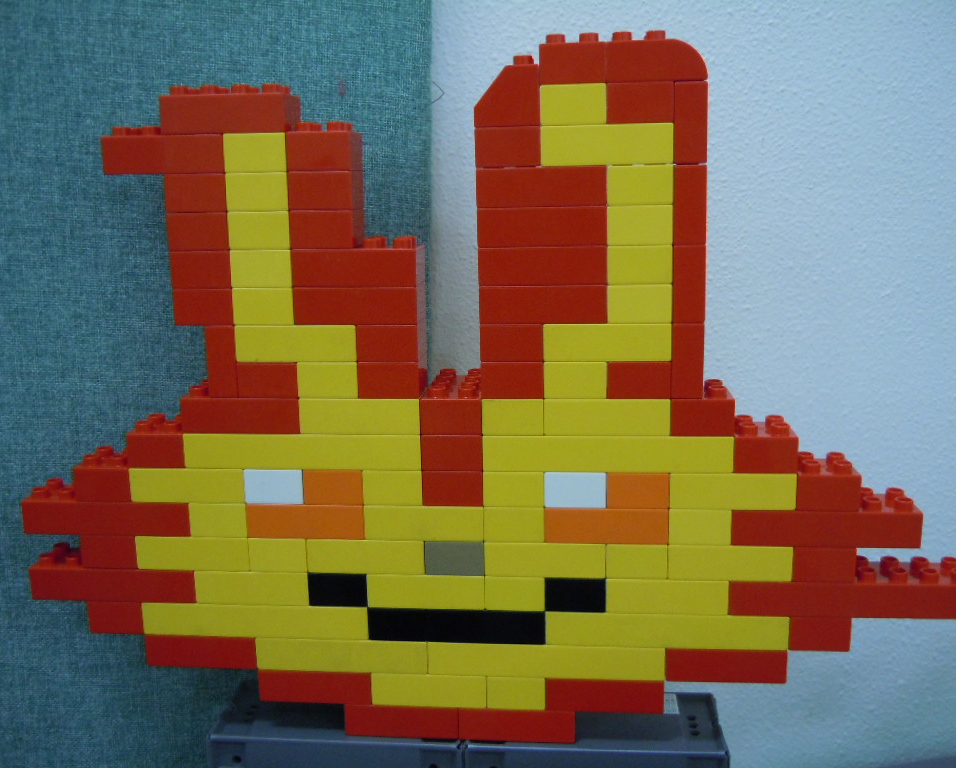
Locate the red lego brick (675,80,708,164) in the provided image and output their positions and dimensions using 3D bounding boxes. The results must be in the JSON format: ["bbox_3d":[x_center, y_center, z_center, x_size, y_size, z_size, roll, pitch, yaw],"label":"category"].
[{"bbox_3d":[0.103,-0.129,0.497,0.016,0.040,0.032,0,11,5],"label":"red lego brick"}]

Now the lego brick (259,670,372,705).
[{"bbox_3d":[-0.089,0.165,0.575,0.064,0.021,0.032,0,11,6],"label":"lego brick"}]

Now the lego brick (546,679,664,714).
[{"bbox_3d":[0.070,0.165,0.558,0.064,0.020,0.032,0,11,5],"label":"lego brick"}]

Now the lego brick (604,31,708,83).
[{"bbox_3d":[0.087,-0.158,0.492,0.048,0.024,0.032,0,10,6],"label":"lego brick"}]

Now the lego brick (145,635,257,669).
[{"bbox_3d":[-0.153,0.145,0.575,0.064,0.023,0.032,0,11,6],"label":"lego brick"}]

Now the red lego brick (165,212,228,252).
[{"bbox_3d":[-0.141,-0.082,0.529,0.032,0.021,0.032,0,10,6],"label":"red lego brick"}]

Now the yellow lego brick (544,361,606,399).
[{"bbox_3d":[0.051,-0.005,0.525,0.032,0.020,0.032,0,11,5],"label":"yellow lego brick"}]

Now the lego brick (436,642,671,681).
[{"bbox_3d":[0.038,0.144,0.555,0.128,0.021,0.032,0,11,6],"label":"lego brick"}]

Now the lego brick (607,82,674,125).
[{"bbox_3d":[0.080,-0.138,0.497,0.032,0.021,0.032,0,10,6],"label":"lego brick"}]

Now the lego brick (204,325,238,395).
[{"bbox_3d":[-0.132,-0.015,0.540,0.016,0.041,0.032,0,10,6],"label":"lego brick"}]

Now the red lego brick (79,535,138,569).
[{"bbox_3d":[-0.202,0.089,0.571,0.032,0.021,0.032,0,11,6],"label":"red lego brick"}]

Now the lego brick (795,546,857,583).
[{"bbox_3d":[0.180,0.089,0.534,0.032,0.021,0.032,0,11,5],"label":"lego brick"}]

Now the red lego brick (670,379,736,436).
[{"bbox_3d":[0.115,0.012,0.523,0.032,0.024,0.032,0,11,6],"label":"red lego brick"}]

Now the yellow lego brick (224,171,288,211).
[{"bbox_3d":[-0.110,-0.101,0.522,0.032,0.023,0.032,0,11,6],"label":"yellow lego brick"}]

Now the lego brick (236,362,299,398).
[{"bbox_3d":[-0.108,-0.006,0.543,0.032,0.021,0.032,0,11,5],"label":"lego brick"}]

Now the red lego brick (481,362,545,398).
[{"bbox_3d":[0.019,-0.005,0.528,0.032,0.021,0.032,0,10,6],"label":"red lego brick"}]

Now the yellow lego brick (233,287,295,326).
[{"bbox_3d":[-0.109,-0.043,0.535,0.032,0.021,0.032,0,11,6],"label":"yellow lego brick"}]

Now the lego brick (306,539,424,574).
[{"bbox_3d":[-0.059,0.088,0.554,0.064,0.023,0.032,0,11,6],"label":"lego brick"}]

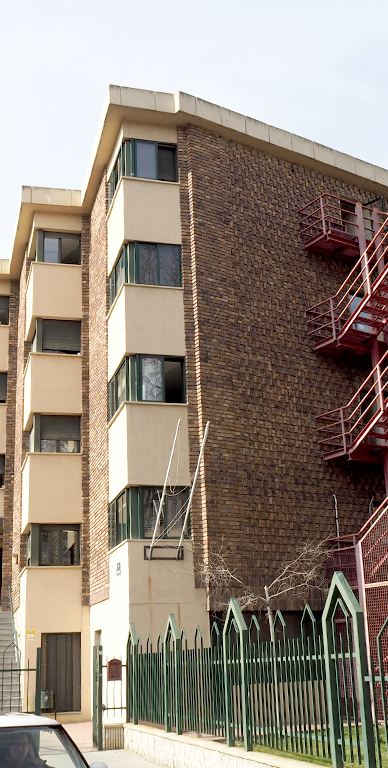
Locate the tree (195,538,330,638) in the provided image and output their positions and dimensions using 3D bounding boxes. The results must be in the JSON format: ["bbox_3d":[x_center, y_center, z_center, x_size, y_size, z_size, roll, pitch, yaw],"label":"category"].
[{"bbox_3d":[1.334,4.596,15.166,2.600,3.450,2.200,-3,-18,4],"label":"tree"}]

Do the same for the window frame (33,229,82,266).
[{"bbox_3d":[-3.967,-3.972,24.335,1.309,1.115,0.200,3,-19,-15],"label":"window frame"}]

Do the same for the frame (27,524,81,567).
[{"bbox_3d":[-3.604,4.240,21.667,1.282,1.138,0.200,3,-19,-15],"label":"frame"}]

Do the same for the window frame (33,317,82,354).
[{"bbox_3d":[-3.835,-1.327,23.480,1.277,1.102,0.200,3,-19,-15],"label":"window frame"}]

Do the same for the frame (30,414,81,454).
[{"bbox_3d":[-3.718,1.392,22.595,1.256,1.136,0.200,3,-19,-15],"label":"frame"}]

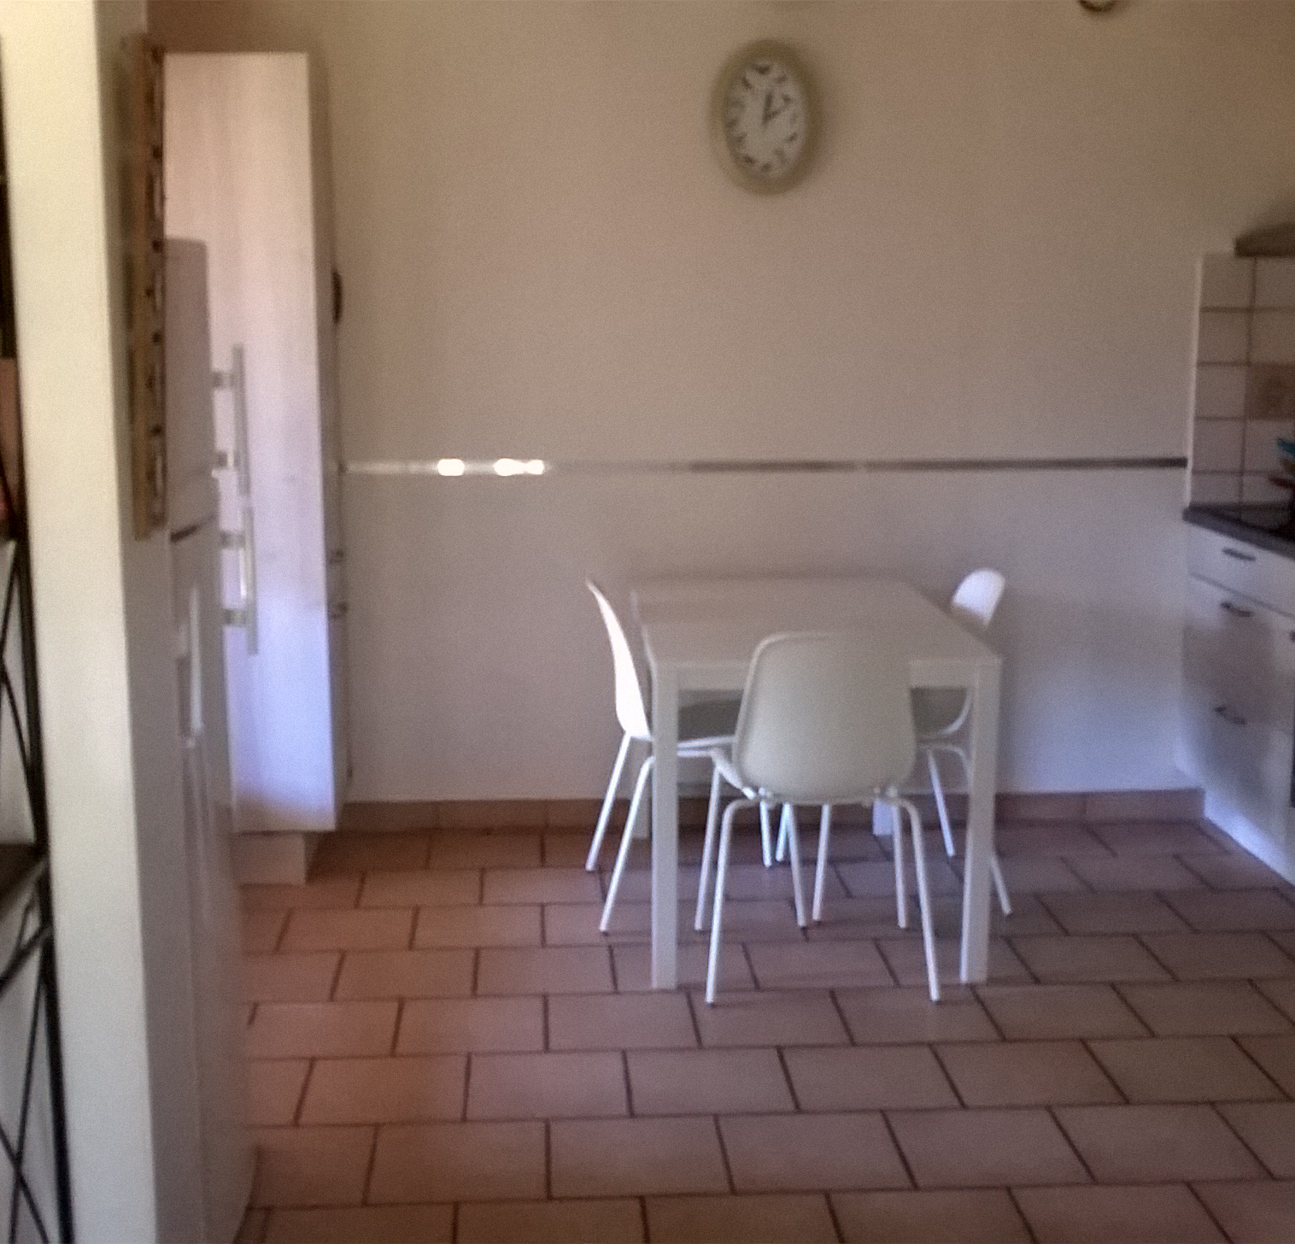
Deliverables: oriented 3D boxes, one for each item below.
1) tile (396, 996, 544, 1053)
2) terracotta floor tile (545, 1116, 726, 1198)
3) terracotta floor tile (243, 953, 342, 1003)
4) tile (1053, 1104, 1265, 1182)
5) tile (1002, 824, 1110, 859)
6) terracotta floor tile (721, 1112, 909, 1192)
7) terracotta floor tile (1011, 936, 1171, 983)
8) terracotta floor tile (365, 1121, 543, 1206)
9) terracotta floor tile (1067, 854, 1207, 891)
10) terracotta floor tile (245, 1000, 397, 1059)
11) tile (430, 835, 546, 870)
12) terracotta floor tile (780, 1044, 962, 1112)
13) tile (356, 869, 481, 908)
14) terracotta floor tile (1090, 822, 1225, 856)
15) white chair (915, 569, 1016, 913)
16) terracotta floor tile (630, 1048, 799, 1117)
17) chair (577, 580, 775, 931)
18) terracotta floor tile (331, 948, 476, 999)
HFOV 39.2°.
[{"bbox_3d":[-0.370,0.860,3.857,0.309,0.012,0.304,-1,10,-3],"label":"tile"},{"bbox_3d":[-0.018,0.958,3.251,0.302,0.012,0.302,-1,10,-3],"label":"terracotta floor tile"},{"bbox_3d":[-0.858,0.806,4.106,0.305,0.012,0.301,-1,10,-3],"label":"terracotta floor tile"},{"bbox_3d":[0.925,0.946,3.293,0.305,0.012,0.305,-1,10,-3],"label":"tile"},{"bbox_3d":[1.142,0.636,5.218,0.310,0.012,0.308,-1,10,-3],"label":"tile"},{"bbox_3d":[0.296,0.955,3.269,0.302,0.012,0.302,-1,10,-3],"label":"terracotta floor tile"},{"bbox_3d":[1.028,0.790,4.235,0.302,0.012,0.302,-1,10,-3],"label":"terracotta floor tile"},{"bbox_3d":[-0.333,0.960,3.220,0.305,0.012,0.305,-1,10,-3],"label":"terracotta floor tile"},{"bbox_3d":[1.297,0.675,4.833,0.305,0.012,0.301,-1,10,-3],"label":"terracotta floor tile"},{"bbox_3d":[-0.692,0.872,3.878,0.310,0.012,0.308,-1,10,-3],"label":"terracotta floor tile"},{"bbox_3d":[-0.446,0.647,5.082,0.309,0.012,0.304,-1,10,-3],"label":"tile"},{"bbox_3d":[0.434,0.898,3.571,0.305,0.012,0.301,-1,10,-3],"label":"terracotta floor tile"},{"bbox_3d":[-0.584,0.701,4.755,0.302,0.012,0.302,-1,10,-3],"label":"tile"},{"bbox_3d":[1.438,0.621,5.145,0.305,0.012,0.301,-1,10,-3],"label":"terracotta floor tile"},{"bbox_3d":[0.659,0.283,4.714,0.530,0.858,0.505,-1,10,-6],"label":"white chair"},{"bbox_3d":[0.120,0.904,3.567,0.302,0.012,0.302,-1,10,-3],"label":"terracotta floor tile"},{"bbox_3d":[0.109,0.299,4.614,0.520,0.830,0.520,-1,10,-5],"label":"chair"},{"bbox_3d":[-0.548,0.809,4.155,0.309,0.012,0.304,-1,10,-3],"label":"terracotta floor tile"}]

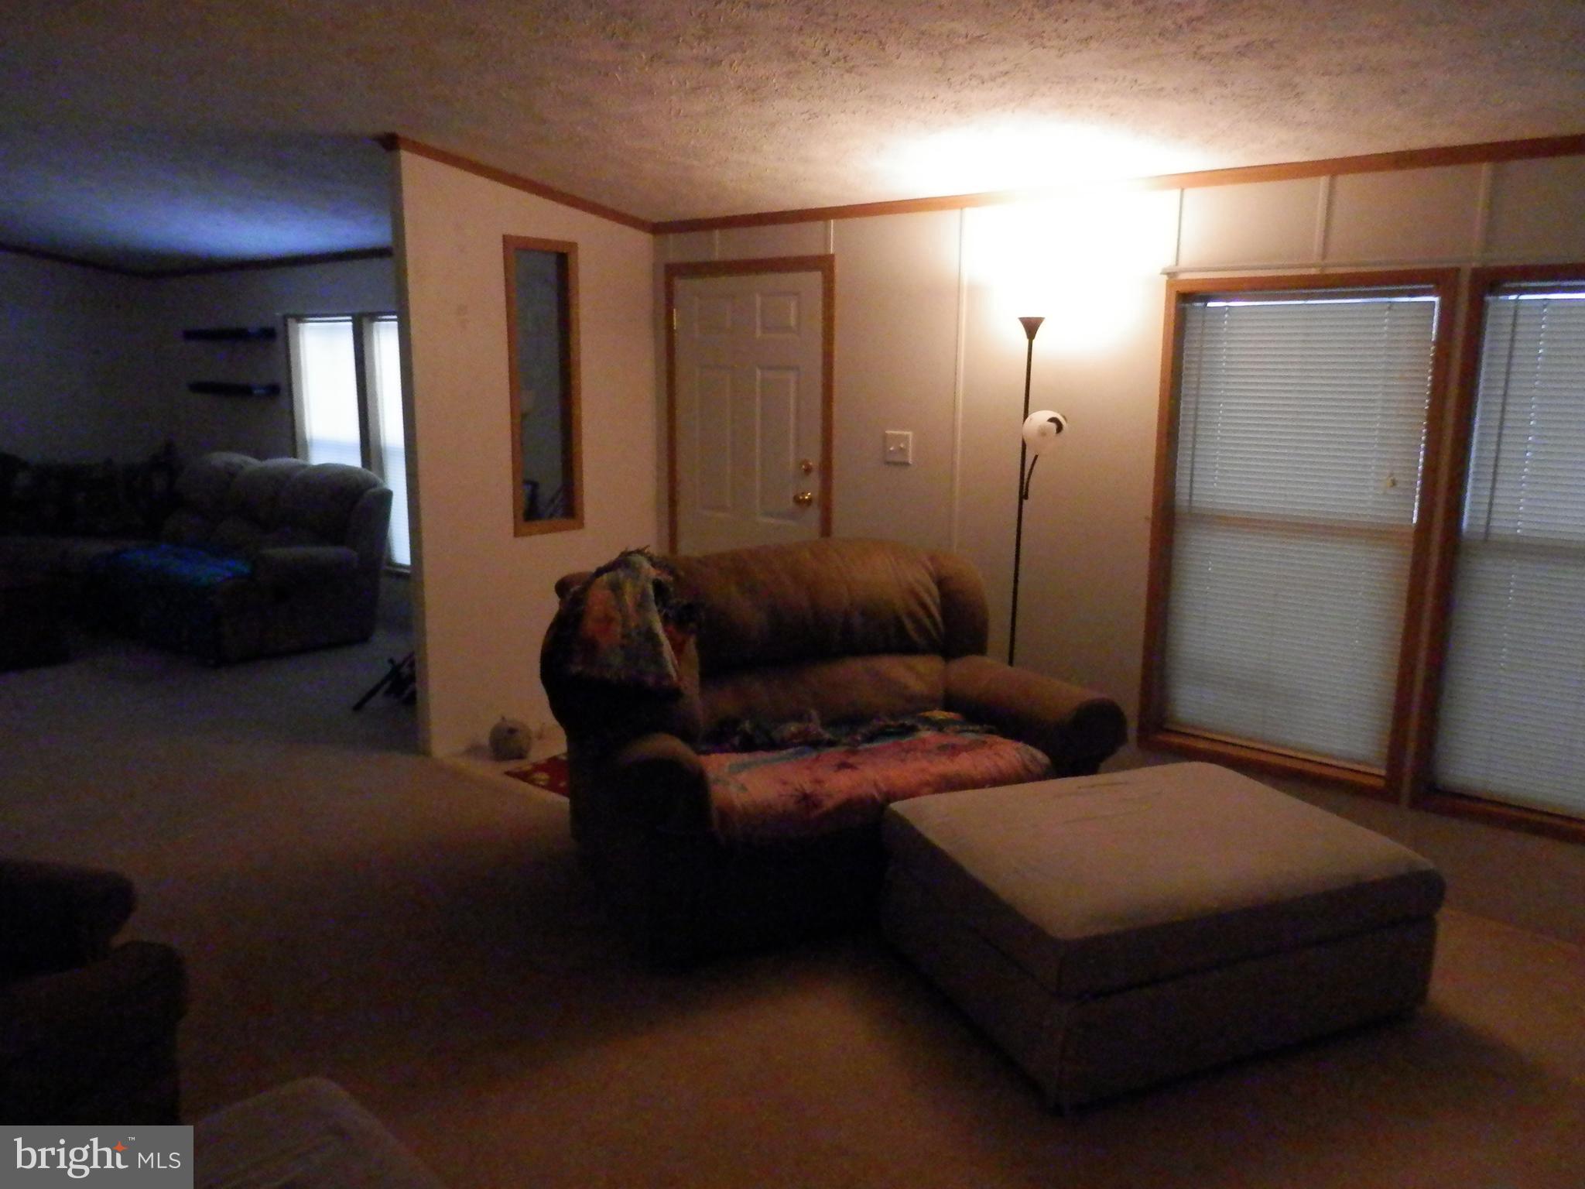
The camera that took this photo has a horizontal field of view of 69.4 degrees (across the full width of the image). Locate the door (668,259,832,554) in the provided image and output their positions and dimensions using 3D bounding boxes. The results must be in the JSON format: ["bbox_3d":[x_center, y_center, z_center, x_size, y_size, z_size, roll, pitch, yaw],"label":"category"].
[{"bbox_3d":[-0.203,-0.460,5.215,0.955,2.041,0.091,9,14,38],"label":"door"}]

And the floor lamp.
[{"bbox_3d":[0.836,-0.108,4.184,0.295,1.766,0.264,4,12,16],"label":"floor lamp"}]

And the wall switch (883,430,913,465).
[{"bbox_3d":[0.427,-0.591,4.635,0.124,0.126,0.018,9,14,38],"label":"wall switch"}]

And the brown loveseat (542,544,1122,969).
[{"bbox_3d":[0.094,0.379,3.620,1.565,1.016,1.026,-4,12,-22],"label":"brown loveseat"}]

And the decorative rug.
[{"bbox_3d":[-0.544,0.705,4.544,0.914,0.012,0.762,9,14,38],"label":"decorative rug"}]

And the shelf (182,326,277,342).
[{"bbox_3d":[-3.844,-1.773,7.806,0.914,0.059,0.193,9,14,38],"label":"shelf"}]

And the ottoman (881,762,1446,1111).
[{"bbox_3d":[0.922,0.818,3.006,1.096,0.406,0.817,-4,12,-21],"label":"ottoman"}]

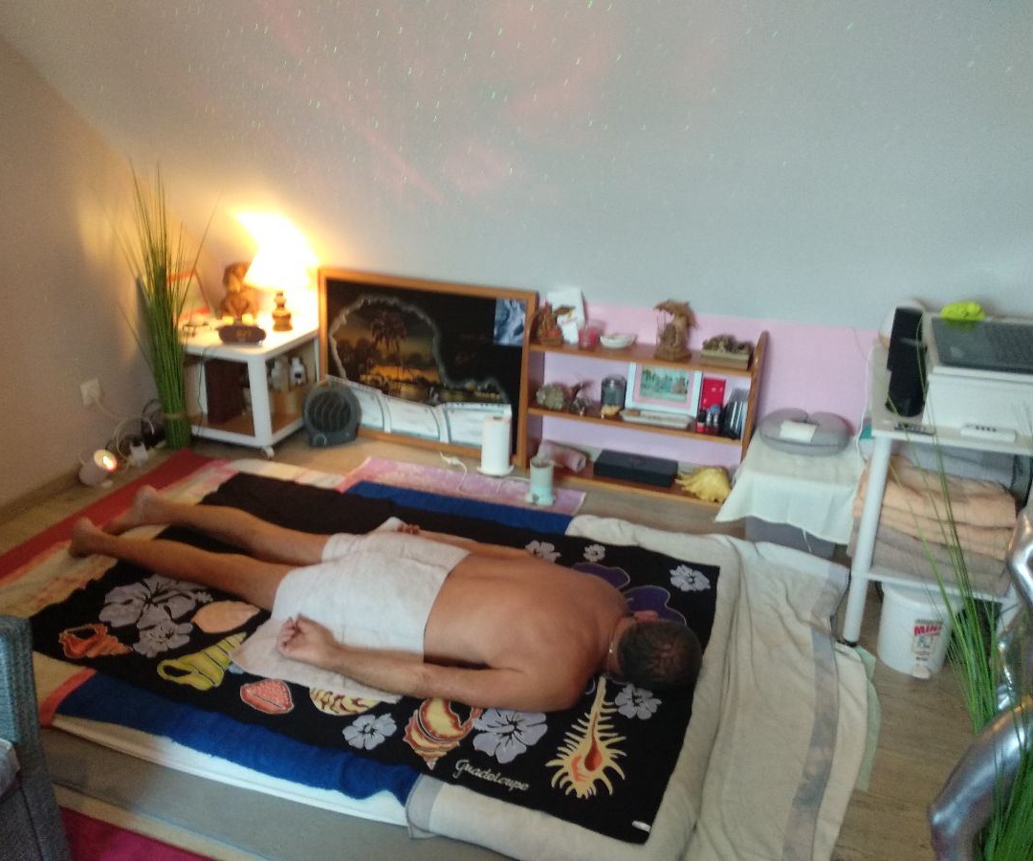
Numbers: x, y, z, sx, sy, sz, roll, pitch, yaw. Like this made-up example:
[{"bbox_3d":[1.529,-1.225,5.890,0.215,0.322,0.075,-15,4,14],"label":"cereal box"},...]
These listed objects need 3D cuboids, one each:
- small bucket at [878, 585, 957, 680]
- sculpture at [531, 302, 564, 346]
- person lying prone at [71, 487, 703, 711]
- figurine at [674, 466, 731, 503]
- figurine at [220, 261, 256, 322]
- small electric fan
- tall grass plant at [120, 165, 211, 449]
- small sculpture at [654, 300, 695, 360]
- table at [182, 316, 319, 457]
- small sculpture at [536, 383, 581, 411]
[{"bbox_3d":[1.074,0.516,2.322,0.200,0.210,0.200,5,22,8],"label":"small bucket"},{"bbox_3d":[0.129,-0.412,3.278,0.120,0.160,0.090,7,22,13],"label":"sculpture"},{"bbox_3d":[-0.425,0.361,2.349,1.870,0.255,0.650,8,22,19],"label":"person lying prone"},{"bbox_3d":[0.680,0.180,3.190,0.200,0.090,0.140,8,22,19],"label":"figurine"},{"bbox_3d":[-1.244,-0.613,3.812,0.165,0.245,0.130,-5,22,-17],"label":"figurine"},{"bbox_3d":[-0.785,-0.082,3.651,0.235,0.258,0.145,-9,24,-26],"label":"small electric fan"},{"bbox_3d":[-1.390,-0.453,3.449,0.340,1.100,0.340,8,22,19],"label":"tall grass plant"},{"bbox_3d":[0.573,-0.377,3.158,0.150,0.205,0.125,8,22,16],"label":"small sculpture"},{"bbox_3d":[-1.121,-0.190,3.689,0.415,0.443,0.400,8,22,19],"label":"table"},{"bbox_3d":[0.155,-0.135,3.332,0.150,0.083,0.100,8,22,19],"label":"small sculpture"}]

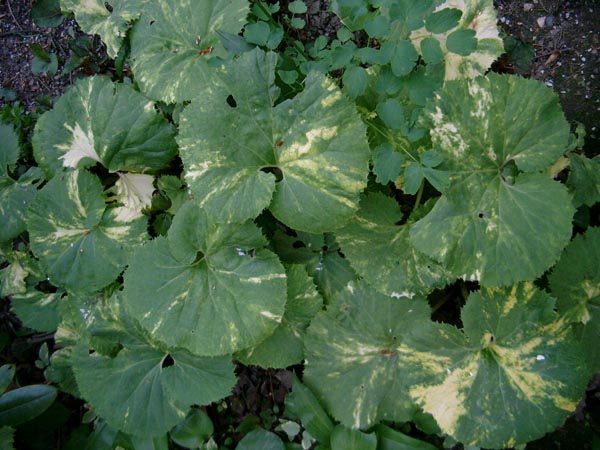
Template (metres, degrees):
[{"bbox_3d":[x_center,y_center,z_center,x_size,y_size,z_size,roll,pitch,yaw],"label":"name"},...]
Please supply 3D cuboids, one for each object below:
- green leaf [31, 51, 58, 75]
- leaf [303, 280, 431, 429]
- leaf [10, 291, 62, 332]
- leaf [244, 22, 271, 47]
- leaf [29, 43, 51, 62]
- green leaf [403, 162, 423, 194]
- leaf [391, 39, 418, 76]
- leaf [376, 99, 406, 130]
[{"bbox_3d":[-0.506,-0.320,1.270,0.055,0.012,0.052,-10,64,-5],"label":"green leaf"},{"bbox_3d":[0.112,0.188,0.940,0.215,0.040,0.220,0,67,0],"label":"leaf"},{"bbox_3d":[-0.420,0.139,1.030,0.080,0.020,0.085,34,73,20],"label":"leaf"},{"bbox_3d":[-0.076,-0.343,1.150,0.046,0.010,0.048,-28,66,-13],"label":"leaf"},{"bbox_3d":[-0.426,-0.282,1.050,0.040,0.012,0.026,41,68,12],"label":"leaf"},{"bbox_3d":[0.146,-0.060,0.830,0.026,0.010,0.043,17,67,7],"label":"green leaf"},{"bbox_3d":[0.144,-0.229,0.880,0.037,0.013,0.051,-2,66,-1],"label":"leaf"},{"bbox_3d":[0.121,-0.146,0.850,0.037,0.012,0.042,-32,70,-13],"label":"leaf"}]

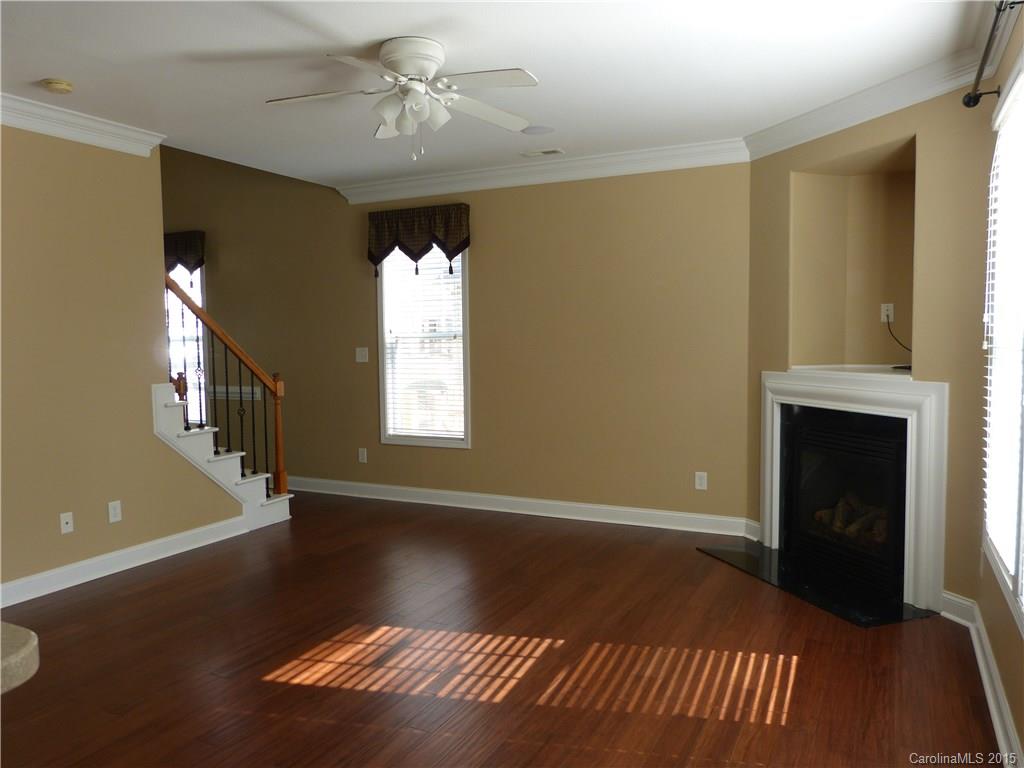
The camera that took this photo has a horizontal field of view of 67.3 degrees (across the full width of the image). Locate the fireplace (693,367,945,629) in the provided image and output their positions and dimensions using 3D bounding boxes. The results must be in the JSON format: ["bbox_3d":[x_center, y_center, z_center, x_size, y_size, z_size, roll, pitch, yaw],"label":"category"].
[{"bbox_3d":[1.746,0.538,4.453,0.593,1.180,1.480,-2,4,-19],"label":"fireplace"}]

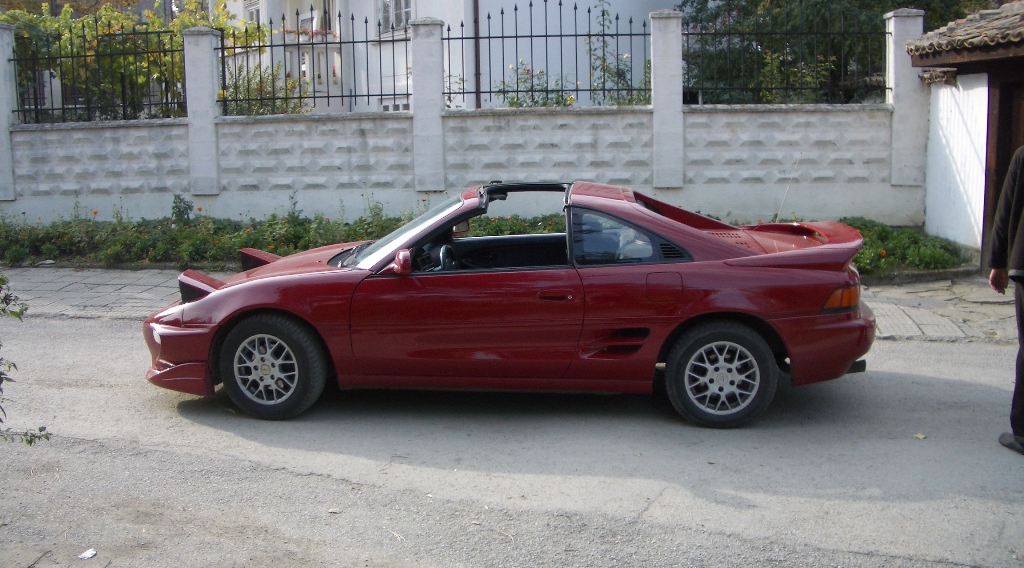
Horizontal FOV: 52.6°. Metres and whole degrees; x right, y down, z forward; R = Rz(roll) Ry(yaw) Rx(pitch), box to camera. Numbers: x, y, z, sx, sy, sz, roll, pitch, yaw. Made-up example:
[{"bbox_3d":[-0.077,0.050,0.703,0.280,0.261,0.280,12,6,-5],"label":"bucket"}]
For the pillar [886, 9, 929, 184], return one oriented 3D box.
[{"bbox_3d":[4.434,-2.095,11.666,0.360,1.948,0.360,0,10,3],"label":"pillar"}]

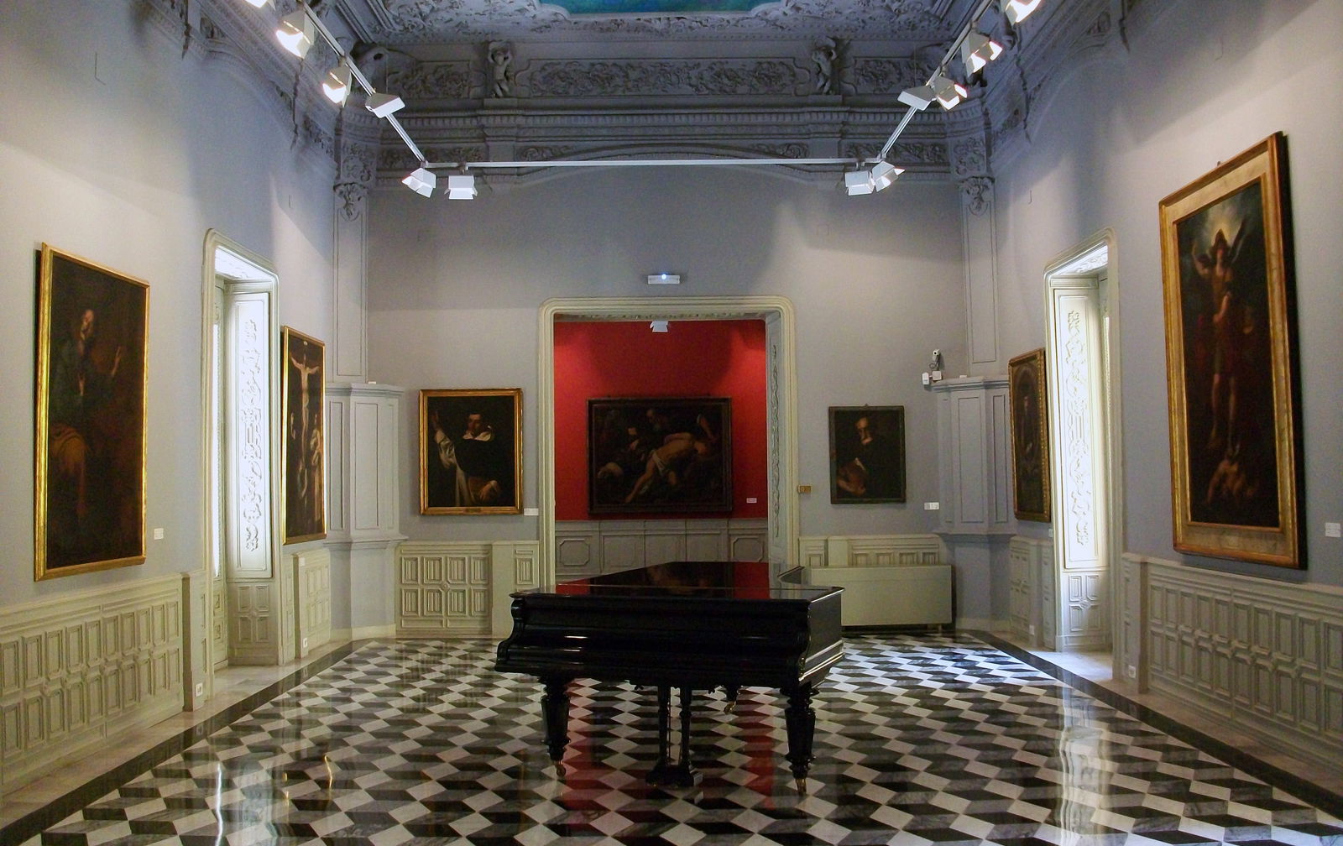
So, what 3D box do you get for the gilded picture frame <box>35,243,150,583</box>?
[{"bbox_3d":[-3.280,-0.033,7.021,0.080,1.733,1.318,0,-3,0],"label":"gilded picture frame"}]

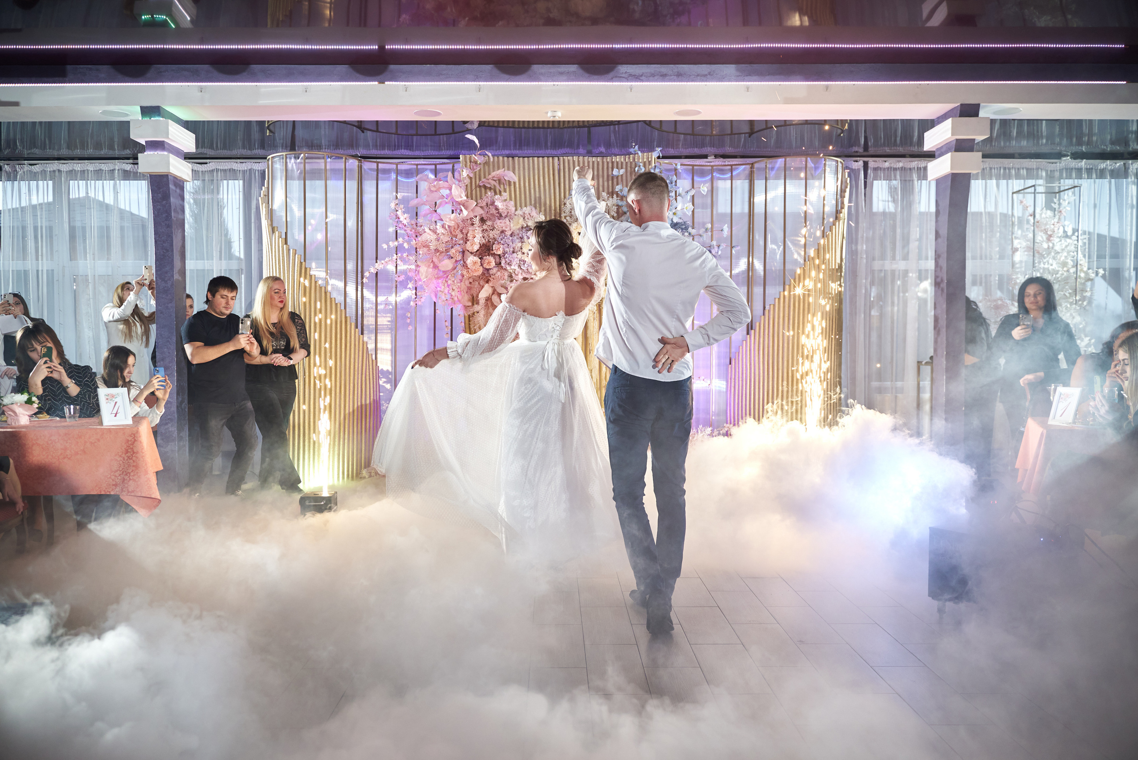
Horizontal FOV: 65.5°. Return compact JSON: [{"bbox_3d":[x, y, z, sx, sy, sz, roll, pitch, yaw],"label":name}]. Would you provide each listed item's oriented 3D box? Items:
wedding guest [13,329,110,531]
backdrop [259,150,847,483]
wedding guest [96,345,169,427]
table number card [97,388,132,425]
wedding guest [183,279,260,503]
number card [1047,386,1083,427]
[{"bbox_3d":[-2.977,0.311,5.170,0.520,1.290,0.720,-1,2,-28],"label":"wedding guest"},{"bbox_3d":[-0.133,-0.483,7.337,4.780,2.720,0.660,0,2,1],"label":"backdrop"},{"bbox_3d":[-2.678,0.357,5.426,0.700,1.180,0.430,1,2,32],"label":"wedding guest"},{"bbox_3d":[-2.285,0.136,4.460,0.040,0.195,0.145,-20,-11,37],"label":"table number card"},{"bbox_3d":[-2.608,0.058,6.618,0.500,1.700,0.450,-2,3,-42],"label":"wedding guest"},{"bbox_3d":[2.443,0.134,4.360,0.040,0.195,0.145,17,-3,-17],"label":"number card"}]

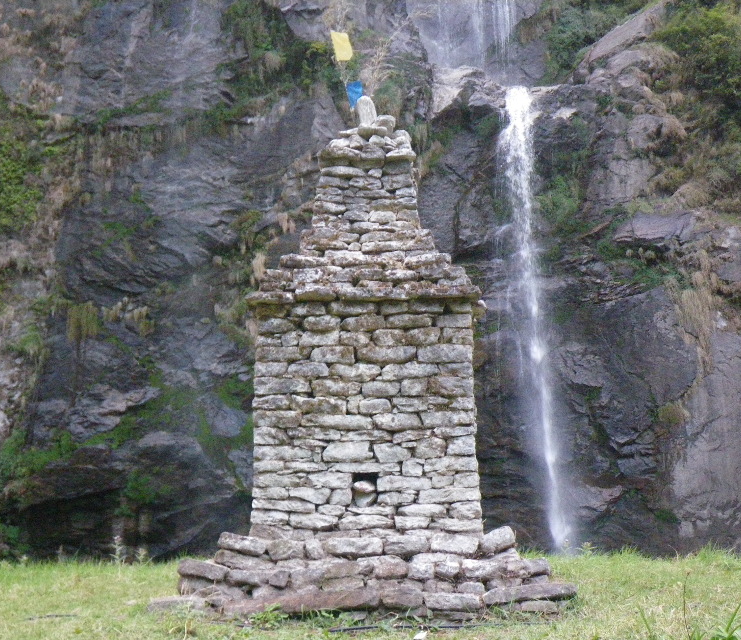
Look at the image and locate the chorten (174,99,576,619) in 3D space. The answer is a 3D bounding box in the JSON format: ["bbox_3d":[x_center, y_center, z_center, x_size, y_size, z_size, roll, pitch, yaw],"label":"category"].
[{"bbox_3d":[0.030,0.116,8.410,2.950,3.900,2.800,0,-4,0],"label":"chorten"}]

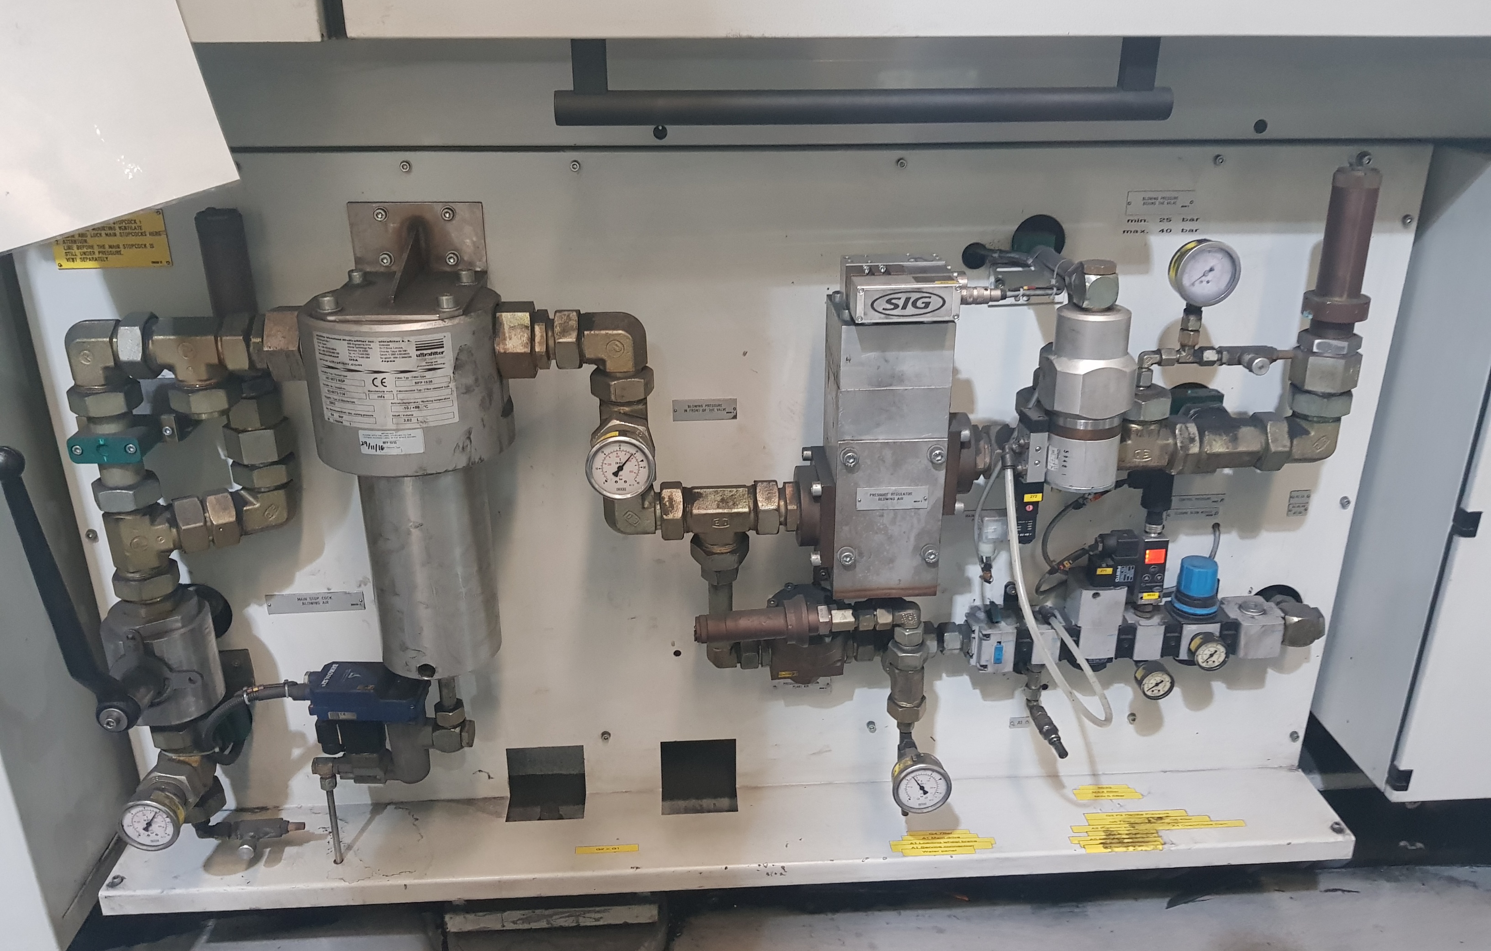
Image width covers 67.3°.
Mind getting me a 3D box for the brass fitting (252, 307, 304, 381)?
[{"bbox_3d":[-0.456,-0.131,1.121,0.046,0.070,0.070,-1,21,-3],"label":"brass fitting"}]

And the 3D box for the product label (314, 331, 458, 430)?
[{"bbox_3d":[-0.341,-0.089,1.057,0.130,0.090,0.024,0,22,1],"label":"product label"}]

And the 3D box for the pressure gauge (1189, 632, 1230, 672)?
[{"bbox_3d":[0.559,0.212,1.355,0.042,0.042,0.027,-1,21,-3],"label":"pressure gauge"}]

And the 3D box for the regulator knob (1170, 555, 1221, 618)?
[{"bbox_3d":[0.557,0.133,1.377,0.053,0.059,0.053,-1,21,-3],"label":"regulator knob"}]

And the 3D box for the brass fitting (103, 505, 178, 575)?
[{"bbox_3d":[-0.642,0.061,1.196,0.070,0.067,0.052,-17,27,-35],"label":"brass fitting"}]

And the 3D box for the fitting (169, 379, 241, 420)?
[{"bbox_3d":[-0.551,-0.081,1.141,0.068,0.038,0.066,-1,22,-3],"label":"fitting"}]

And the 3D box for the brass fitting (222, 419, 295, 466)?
[{"bbox_3d":[-0.536,-0.040,1.230,0.067,0.034,0.067,-1,21,-3],"label":"brass fitting"}]

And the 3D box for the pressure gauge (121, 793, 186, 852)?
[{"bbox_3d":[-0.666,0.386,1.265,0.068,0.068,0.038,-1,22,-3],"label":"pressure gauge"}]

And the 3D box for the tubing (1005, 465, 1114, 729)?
[{"bbox_3d":[0.334,0.119,1.230,0.105,0.262,0.200,-1,21,-3],"label":"tubing"}]

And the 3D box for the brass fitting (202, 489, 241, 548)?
[{"bbox_3d":[-0.581,0.048,1.242,0.030,0.064,0.064,-11,24,-25],"label":"brass fitting"}]

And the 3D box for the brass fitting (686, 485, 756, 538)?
[{"bbox_3d":[-0.028,0.040,1.226,0.073,0.056,0.053,-1,21,-3],"label":"brass fitting"}]

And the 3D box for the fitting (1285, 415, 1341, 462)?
[{"bbox_3d":[0.616,-0.045,1.235,0.056,0.053,0.050,-1,22,-3],"label":"fitting"}]

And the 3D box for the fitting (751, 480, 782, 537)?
[{"bbox_3d":[0.022,0.035,1.216,0.028,0.065,0.062,-1,22,-3],"label":"fitting"}]

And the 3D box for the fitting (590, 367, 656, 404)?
[{"bbox_3d":[-0.131,-0.095,1.182,0.067,0.030,0.063,-1,22,-3],"label":"fitting"}]

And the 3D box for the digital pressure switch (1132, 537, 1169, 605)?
[{"bbox_3d":[0.488,0.112,1.355,0.029,0.086,0.027,-1,22,-3],"label":"digital pressure switch"}]

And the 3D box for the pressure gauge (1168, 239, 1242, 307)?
[{"bbox_3d":[0.472,-0.211,1.161,0.067,0.070,0.034,-1,21,-3],"label":"pressure gauge"}]

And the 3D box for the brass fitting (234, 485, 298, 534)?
[{"bbox_3d":[-0.543,0.032,1.268,0.058,0.055,0.049,-17,27,-35],"label":"brass fitting"}]

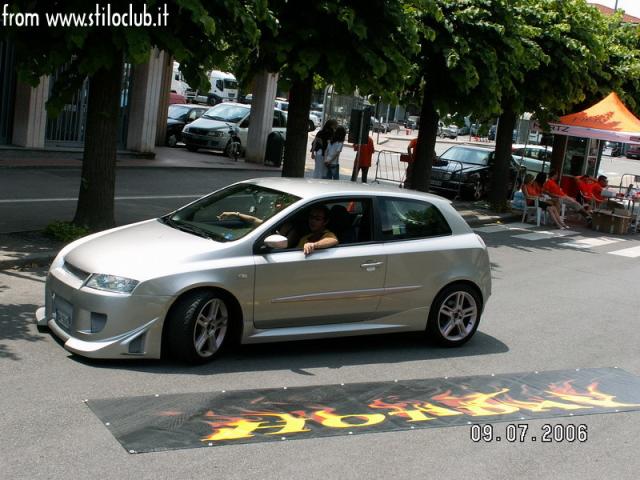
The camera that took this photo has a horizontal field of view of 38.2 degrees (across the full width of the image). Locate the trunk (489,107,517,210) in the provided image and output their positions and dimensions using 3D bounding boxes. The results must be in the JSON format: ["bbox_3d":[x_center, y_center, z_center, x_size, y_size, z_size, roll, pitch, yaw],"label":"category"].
[{"bbox_3d":[4.757,-2.061,23.453,0.430,2.650,0.430,6,8,0],"label":"trunk"}]

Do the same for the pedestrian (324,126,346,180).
[{"bbox_3d":[0.301,-1.588,19.547,0.480,1.660,0.360,11,9,30],"label":"pedestrian"}]

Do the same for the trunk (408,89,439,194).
[{"bbox_3d":[2.112,-1.867,18.864,0.500,2.700,0.500,6,8,0],"label":"trunk"}]

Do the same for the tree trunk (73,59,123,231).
[{"bbox_3d":[-3.207,-1.410,13.574,0.560,2.520,0.560,6,8,0],"label":"tree trunk"}]

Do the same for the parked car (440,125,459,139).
[{"bbox_3d":[12.092,-10.798,92.000,4.200,1.500,1.750,13,10,36],"label":"parked car"}]

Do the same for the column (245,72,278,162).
[{"bbox_3d":[-1.797,-3.908,28.354,0.540,3.100,0.540,12,10,35],"label":"column"}]

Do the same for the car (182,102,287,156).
[{"bbox_3d":[-2.624,-3.532,29.151,1.750,1.600,4.300,9,9,25],"label":"car"}]

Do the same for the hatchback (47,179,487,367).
[{"bbox_3d":[-0.311,0.138,8.408,4.190,1.440,1.790,1,10,-35],"label":"hatchback"}]

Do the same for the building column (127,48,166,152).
[{"bbox_3d":[-4.737,-3.804,25.129,0.540,3.100,0.540,12,10,35],"label":"building column"}]

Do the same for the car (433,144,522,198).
[{"bbox_3d":[4.459,-2.033,27.078,1.720,1.420,4.450,10,9,28],"label":"car"}]

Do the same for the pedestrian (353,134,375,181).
[{"bbox_3d":[1.264,-2.484,27.500,0.500,1.700,0.320,5,8,-8],"label":"pedestrian"}]

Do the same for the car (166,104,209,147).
[{"bbox_3d":[-4.930,-4.009,32.208,1.636,1.433,3.850,10,9,27],"label":"car"}]

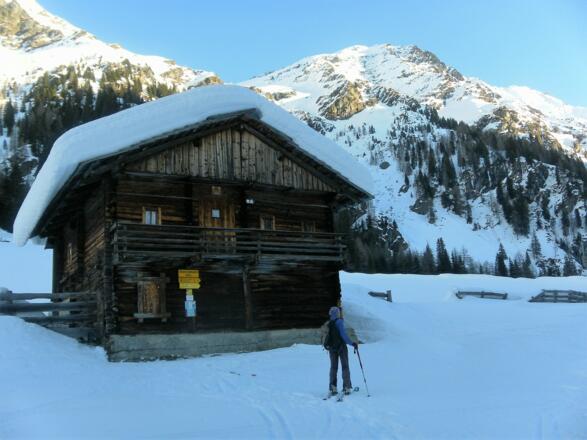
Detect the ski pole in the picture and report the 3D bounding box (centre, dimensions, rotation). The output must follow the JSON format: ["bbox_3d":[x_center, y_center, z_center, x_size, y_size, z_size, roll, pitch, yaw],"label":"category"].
[{"bbox_3d":[1.358,2.974,11.696,0.080,1.034,0.080,-26,-35,19],"label":"ski pole"}]

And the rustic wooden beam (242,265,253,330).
[{"bbox_3d":[-1.533,2.597,19.719,0.200,2.122,0.200,2,-14,-28],"label":"rustic wooden beam"}]

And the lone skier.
[{"bbox_3d":[0.925,2.614,11.900,0.570,1.740,0.520,-8,-13,23],"label":"lone skier"}]

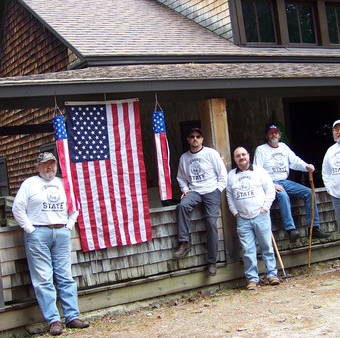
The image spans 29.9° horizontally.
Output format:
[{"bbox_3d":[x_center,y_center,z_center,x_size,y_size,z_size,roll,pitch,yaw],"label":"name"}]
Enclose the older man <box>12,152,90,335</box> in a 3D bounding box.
[{"bbox_3d":[-1.201,0.732,6.300,0.610,1.740,0.460,-6,0,-22],"label":"older man"}]

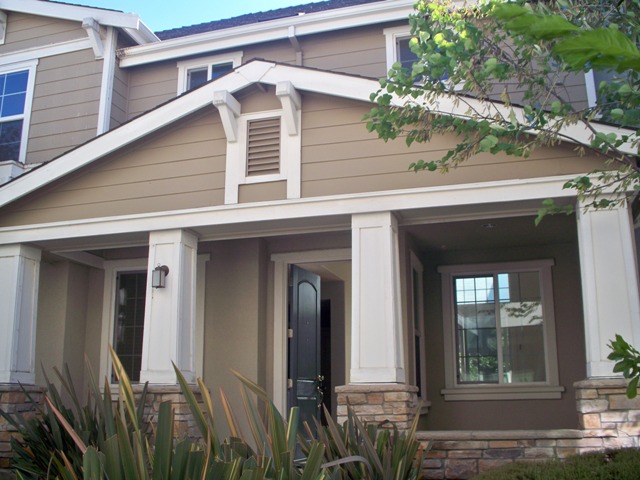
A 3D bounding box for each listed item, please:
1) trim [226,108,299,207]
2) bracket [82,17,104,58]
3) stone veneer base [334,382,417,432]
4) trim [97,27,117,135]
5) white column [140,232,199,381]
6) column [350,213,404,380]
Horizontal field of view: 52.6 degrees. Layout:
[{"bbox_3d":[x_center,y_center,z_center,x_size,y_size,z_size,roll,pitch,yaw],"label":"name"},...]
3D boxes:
[{"bbox_3d":[-0.565,-0.828,6.416,0.797,0.933,0.050,-4,-13,16],"label":"trim"},{"bbox_3d":[-2.601,-2.310,7.456,0.138,0.385,0.340,-4,-13,16],"label":"bracket"},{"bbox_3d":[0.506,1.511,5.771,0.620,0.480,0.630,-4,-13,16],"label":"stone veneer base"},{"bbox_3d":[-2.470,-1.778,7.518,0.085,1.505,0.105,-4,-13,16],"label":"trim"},{"bbox_3d":[-1.513,0.688,6.574,0.402,1.533,0.410,-4,-13,16],"label":"white column"},{"bbox_3d":[0.517,0.542,5.978,0.411,1.533,0.410,-4,-13,16],"label":"column"}]

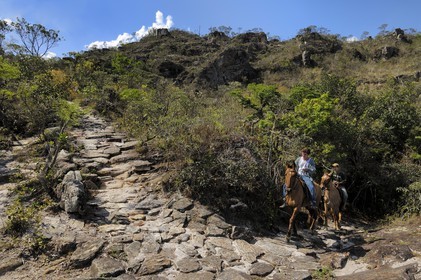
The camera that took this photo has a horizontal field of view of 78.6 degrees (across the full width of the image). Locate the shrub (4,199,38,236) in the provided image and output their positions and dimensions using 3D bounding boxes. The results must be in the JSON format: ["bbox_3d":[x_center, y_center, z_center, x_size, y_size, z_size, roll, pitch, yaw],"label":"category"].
[{"bbox_3d":[-3.896,1.598,5.300,0.620,0.660,0.600,4,-7,-36],"label":"shrub"}]

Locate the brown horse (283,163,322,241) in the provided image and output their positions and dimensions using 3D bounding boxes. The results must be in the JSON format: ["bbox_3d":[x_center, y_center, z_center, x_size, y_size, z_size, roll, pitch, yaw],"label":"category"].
[{"bbox_3d":[2.483,1.556,6.927,0.580,1.920,2.200,-5,-8,38],"label":"brown horse"}]

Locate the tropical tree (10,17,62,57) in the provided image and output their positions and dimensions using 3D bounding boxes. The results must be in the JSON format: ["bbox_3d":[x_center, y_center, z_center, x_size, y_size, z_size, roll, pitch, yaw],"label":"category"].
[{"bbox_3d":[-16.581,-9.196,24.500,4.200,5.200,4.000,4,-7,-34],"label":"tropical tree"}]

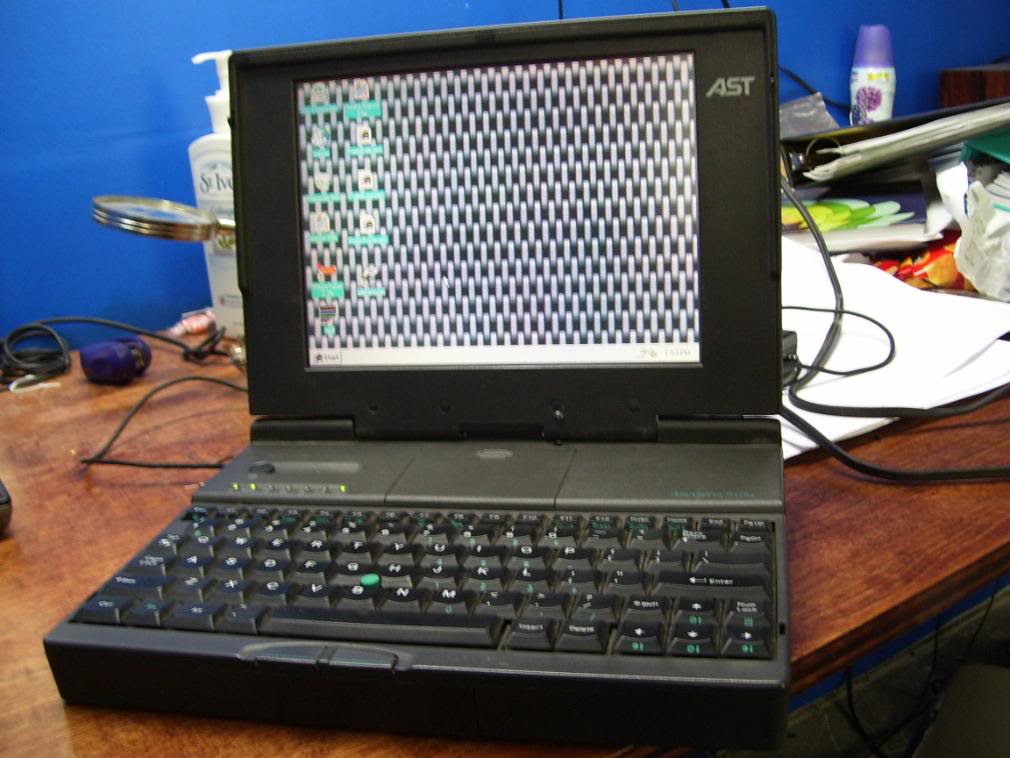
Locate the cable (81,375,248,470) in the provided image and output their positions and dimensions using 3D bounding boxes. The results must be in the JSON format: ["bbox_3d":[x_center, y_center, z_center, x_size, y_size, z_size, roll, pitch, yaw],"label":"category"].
[{"bbox_3d":[-0.215,0.023,0.718,0.118,0.025,0.132,-1,20,14],"label":"cable"}]

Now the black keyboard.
[{"bbox_3d":[-0.030,0.095,0.445,0.289,0.030,0.122,-1,20,14],"label":"black keyboard"}]

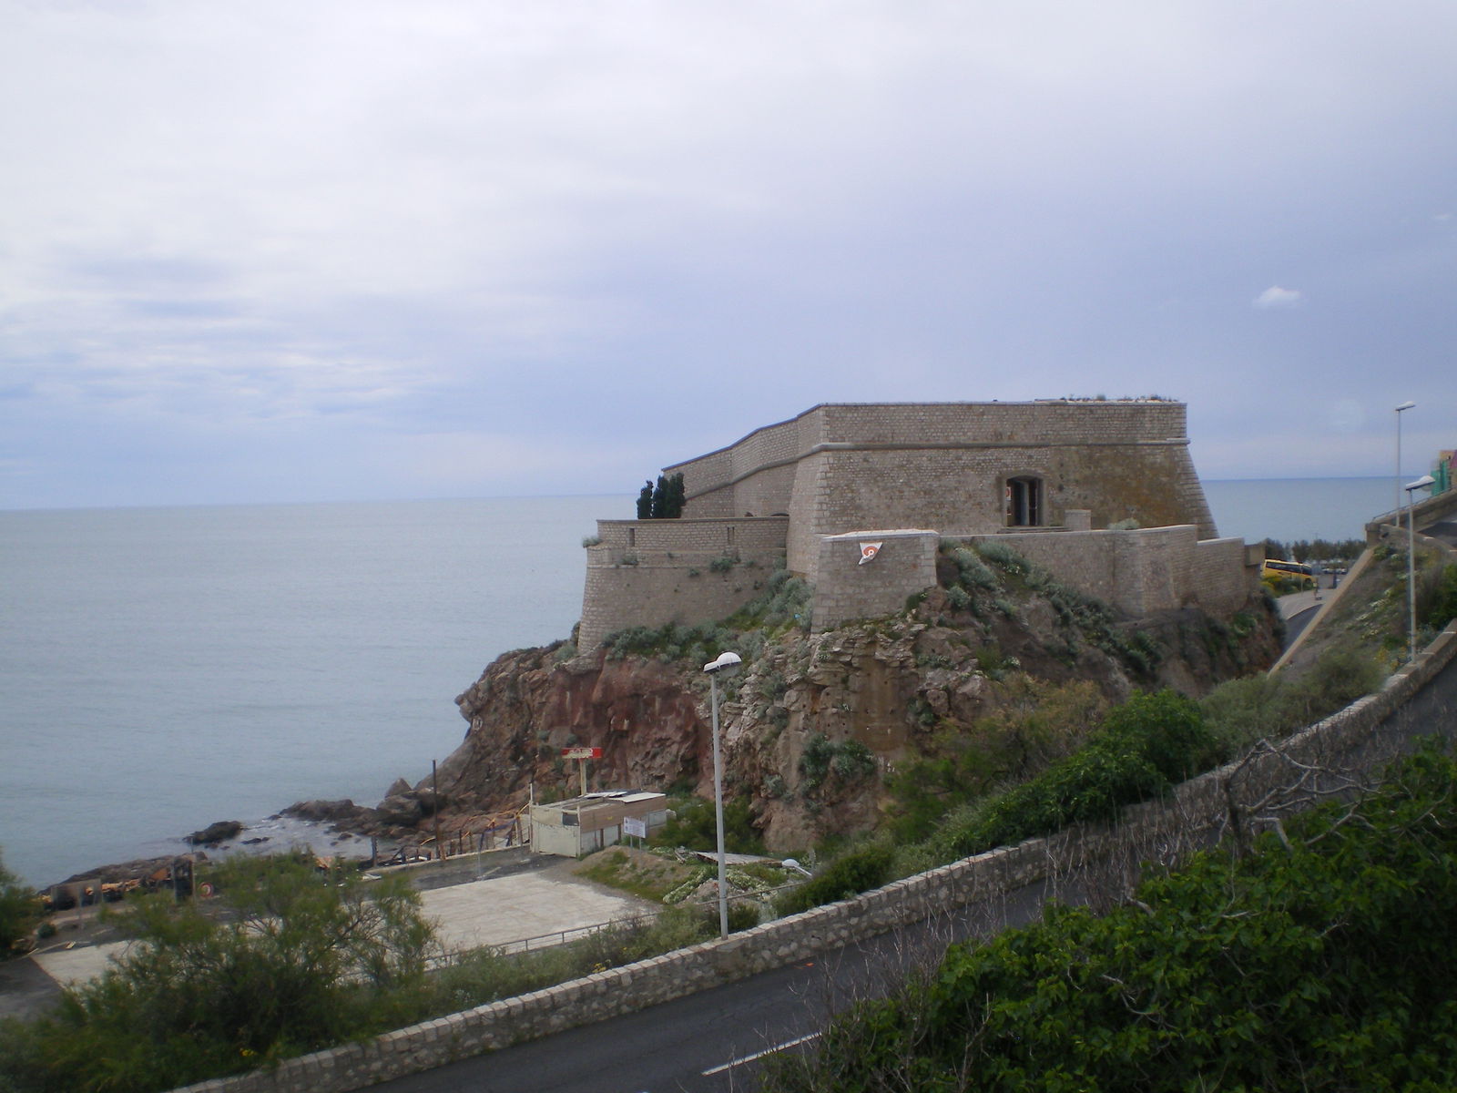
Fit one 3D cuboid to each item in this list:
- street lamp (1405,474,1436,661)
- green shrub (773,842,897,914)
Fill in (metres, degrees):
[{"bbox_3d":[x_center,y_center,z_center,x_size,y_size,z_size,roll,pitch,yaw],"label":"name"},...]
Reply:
[{"bbox_3d":[25.262,0.780,58.333,1.000,6.800,0.500,0,3,38],"label":"street lamp"},{"bbox_3d":[2.715,8.581,40.800,2.800,2.000,1.600,-2,2,-27],"label":"green shrub"}]

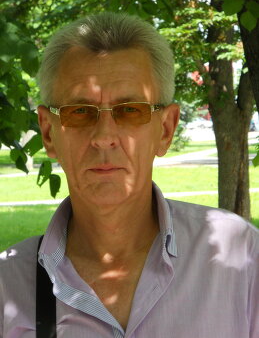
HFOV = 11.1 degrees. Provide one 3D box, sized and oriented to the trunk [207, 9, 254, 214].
[{"bbox_3d":[0.905,-0.200,12.000,0.430,2.600,0.360,0,2,3],"label":"trunk"}]

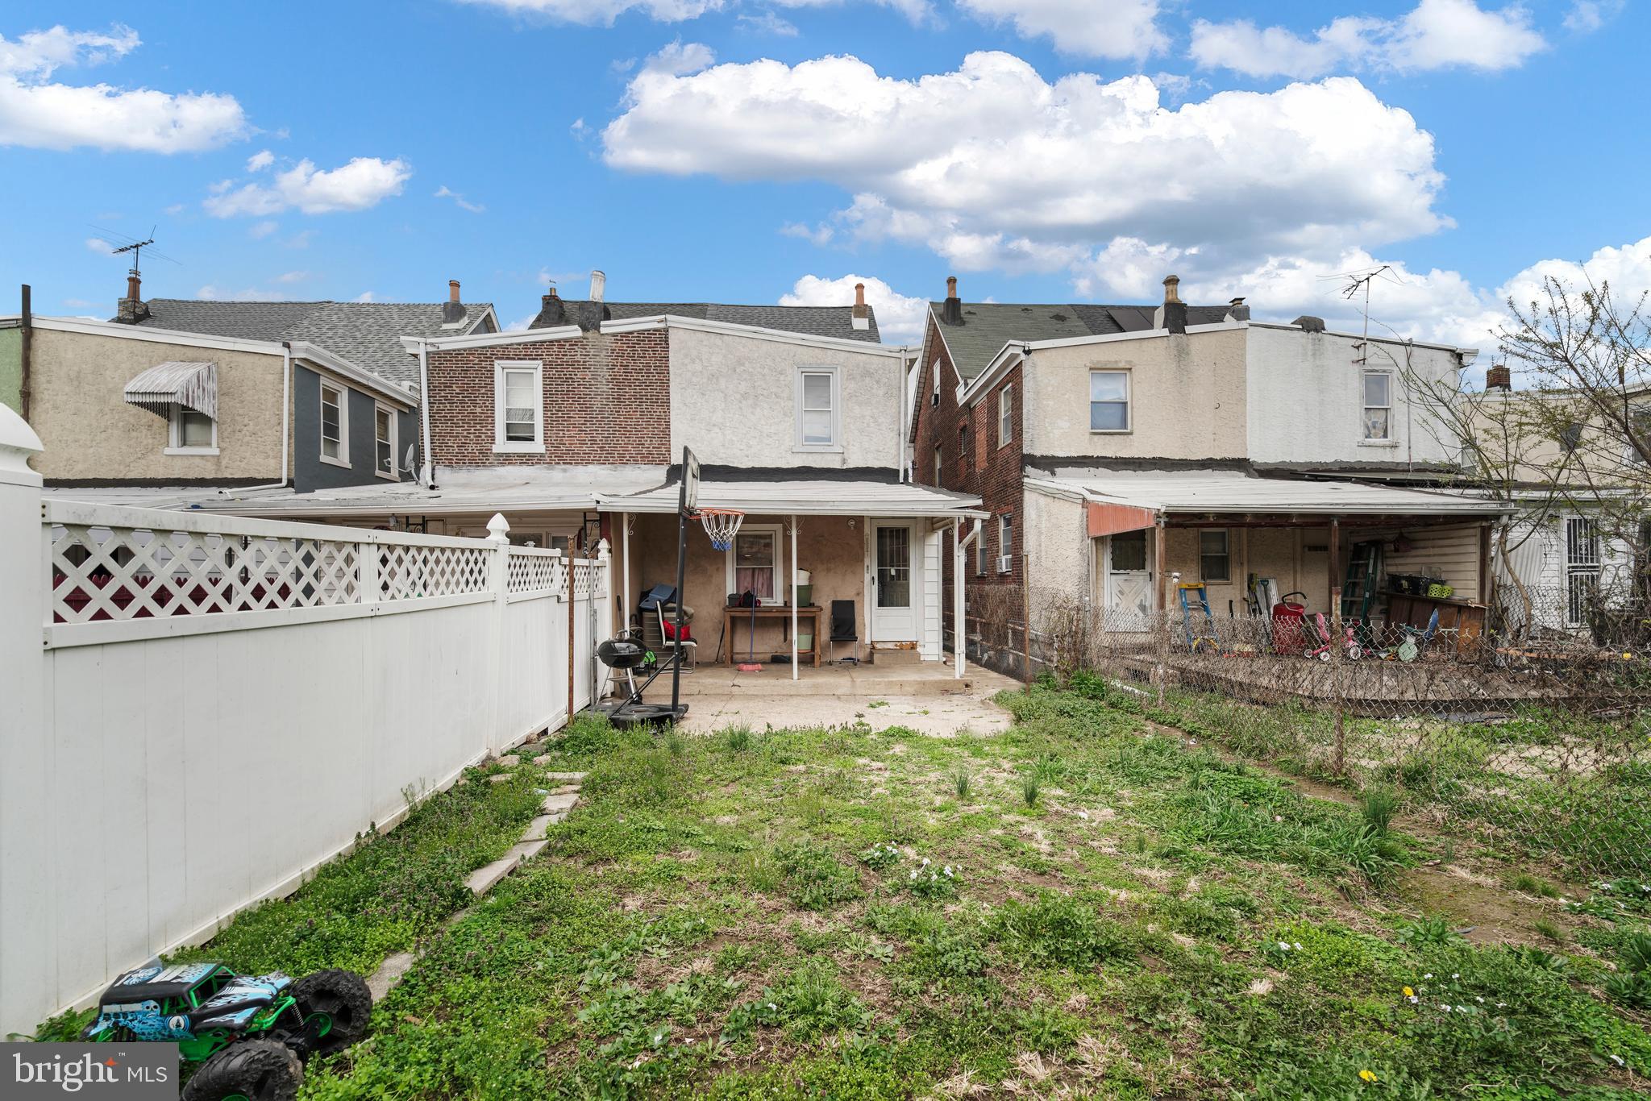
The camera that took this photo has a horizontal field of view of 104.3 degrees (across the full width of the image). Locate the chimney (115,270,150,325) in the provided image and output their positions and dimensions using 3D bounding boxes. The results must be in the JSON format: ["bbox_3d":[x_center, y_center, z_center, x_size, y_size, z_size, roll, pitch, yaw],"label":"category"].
[{"bbox_3d":[-21.730,-7.840,20.173,0.650,1.580,0.600,0,-2,-2],"label":"chimney"}]

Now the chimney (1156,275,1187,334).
[{"bbox_3d":[7.464,-5.292,13.889,0.520,1.260,0.480,0,-2,-2],"label":"chimney"}]

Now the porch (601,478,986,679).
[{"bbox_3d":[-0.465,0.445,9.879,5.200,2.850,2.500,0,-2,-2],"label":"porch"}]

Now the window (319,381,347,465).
[{"bbox_3d":[-10.657,-2.739,13.912,0.150,1.750,0.880,0,-2,-2],"label":"window"}]

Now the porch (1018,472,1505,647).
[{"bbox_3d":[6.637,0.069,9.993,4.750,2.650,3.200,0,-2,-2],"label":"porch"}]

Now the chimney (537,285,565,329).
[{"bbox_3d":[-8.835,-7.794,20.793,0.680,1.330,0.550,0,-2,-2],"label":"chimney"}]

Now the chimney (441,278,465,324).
[{"bbox_3d":[-11.940,-7.922,20.618,0.600,1.420,0.550,0,-2,-2],"label":"chimney"}]

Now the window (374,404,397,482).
[{"bbox_3d":[-10.732,-2.644,15.689,0.150,1.750,0.880,0,-2,-2],"label":"window"}]

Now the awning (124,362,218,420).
[{"bbox_3d":[-12.491,-3.167,12.301,0.950,1.220,0.870,0,-2,-2],"label":"awning"}]

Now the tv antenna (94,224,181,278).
[{"bbox_3d":[-21.749,-9.260,20.212,1.900,0.950,2.200,-1,-3,19],"label":"tv antenna"}]

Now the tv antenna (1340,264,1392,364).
[{"bbox_3d":[11.574,-4.949,13.717,0.900,2.000,1.100,0,-2,4],"label":"tv antenna"}]

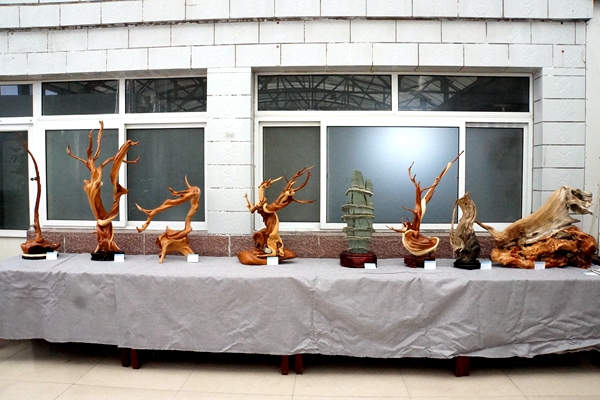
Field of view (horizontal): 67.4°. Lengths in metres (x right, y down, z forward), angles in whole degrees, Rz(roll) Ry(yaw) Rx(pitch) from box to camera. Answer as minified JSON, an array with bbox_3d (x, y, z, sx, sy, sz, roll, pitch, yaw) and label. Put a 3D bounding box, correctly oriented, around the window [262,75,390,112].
[{"bbox_3d":[0.237,-1.004,4.222,1.260,0.335,0.050,0,2,3],"label":"window"}]

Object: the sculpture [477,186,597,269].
[{"bbox_3d":[1.960,0.222,3.750,0.940,0.650,0.400,0,3,3],"label":"sculpture"}]

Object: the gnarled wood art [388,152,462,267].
[{"bbox_3d":[1.033,0.082,3.702,0.617,0.948,0.300,0,2,3],"label":"gnarled wood art"}]

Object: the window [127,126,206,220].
[{"bbox_3d":[-1.303,-0.245,4.374,0.771,0.917,0.050,0,2,3],"label":"window"}]

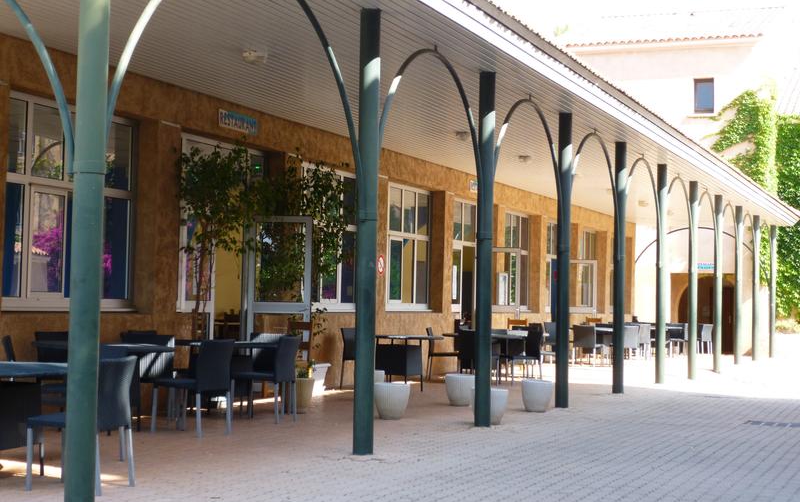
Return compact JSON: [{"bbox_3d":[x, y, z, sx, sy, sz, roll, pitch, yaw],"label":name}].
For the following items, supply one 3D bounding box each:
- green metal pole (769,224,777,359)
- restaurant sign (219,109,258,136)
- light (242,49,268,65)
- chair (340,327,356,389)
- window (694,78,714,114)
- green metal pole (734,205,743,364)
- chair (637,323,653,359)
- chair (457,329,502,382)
[{"bbox_3d":[10.064,1.077,39.884,0.160,3.558,0.160,0,-2,20],"label":"green metal pole"},{"bbox_3d":[-1.926,-1.537,17.703,0.030,0.195,1.000,0,-2,20],"label":"restaurant sign"},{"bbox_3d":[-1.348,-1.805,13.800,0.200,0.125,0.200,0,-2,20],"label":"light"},{"bbox_3d":[-0.468,1.473,20.156,0.530,0.830,0.455,0,-2,24],"label":"chair"},{"bbox_3d":[8.399,-4.289,40.800,0.560,0.990,0.130,0,-2,20],"label":"window"},{"bbox_3d":[7.593,0.777,33.148,0.160,3.558,0.160,0,-2,20],"label":"green metal pole"},{"bbox_3d":[5.795,2.166,35.200,0.470,0.860,0.560,0,-2,21],"label":"chair"},{"bbox_3d":[1.264,1.620,23.044,0.530,0.830,0.455,0,-2,20],"label":"chair"}]

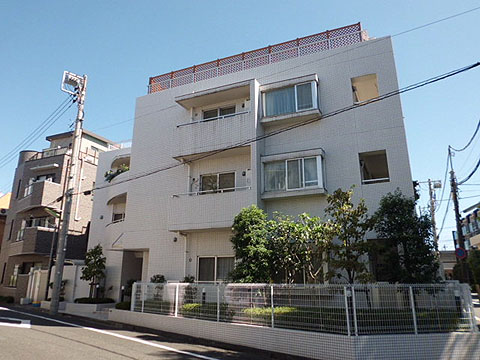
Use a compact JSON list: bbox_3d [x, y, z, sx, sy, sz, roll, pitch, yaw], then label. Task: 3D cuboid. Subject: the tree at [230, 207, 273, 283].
[{"bbox_3d":[0.352,2.468,10.900,1.300,3.500,1.300,0,-17,2],"label":"tree"}]

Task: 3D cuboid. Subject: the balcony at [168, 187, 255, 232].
[{"bbox_3d":[-0.804,1.156,13.093,3.200,1.330,1.200,-6,-18,20],"label":"balcony"}]

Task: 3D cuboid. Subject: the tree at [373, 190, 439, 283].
[{"bbox_3d":[4.494,2.061,9.772,1.800,3.660,1.750,-7,-18,23],"label":"tree"}]

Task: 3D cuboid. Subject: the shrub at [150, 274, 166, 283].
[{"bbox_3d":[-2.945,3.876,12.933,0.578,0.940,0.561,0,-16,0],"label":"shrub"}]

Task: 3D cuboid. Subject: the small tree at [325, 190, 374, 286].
[{"bbox_3d":[3.014,2.037,9.830,1.320,3.730,1.300,-5,-17,16],"label":"small tree"}]

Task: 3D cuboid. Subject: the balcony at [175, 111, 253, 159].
[{"bbox_3d":[-0.833,-1.475,13.892,3.150,1.330,1.200,-6,-18,20],"label":"balcony"}]

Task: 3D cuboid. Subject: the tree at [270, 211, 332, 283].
[{"bbox_3d":[1.742,2.516,10.469,1.750,3.170,1.500,-2,-17,9],"label":"tree"}]

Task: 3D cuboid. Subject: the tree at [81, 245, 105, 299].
[{"bbox_3d":[-6.463,4.028,15.906,1.150,2.330,1.150,7,-18,-21],"label":"tree"}]

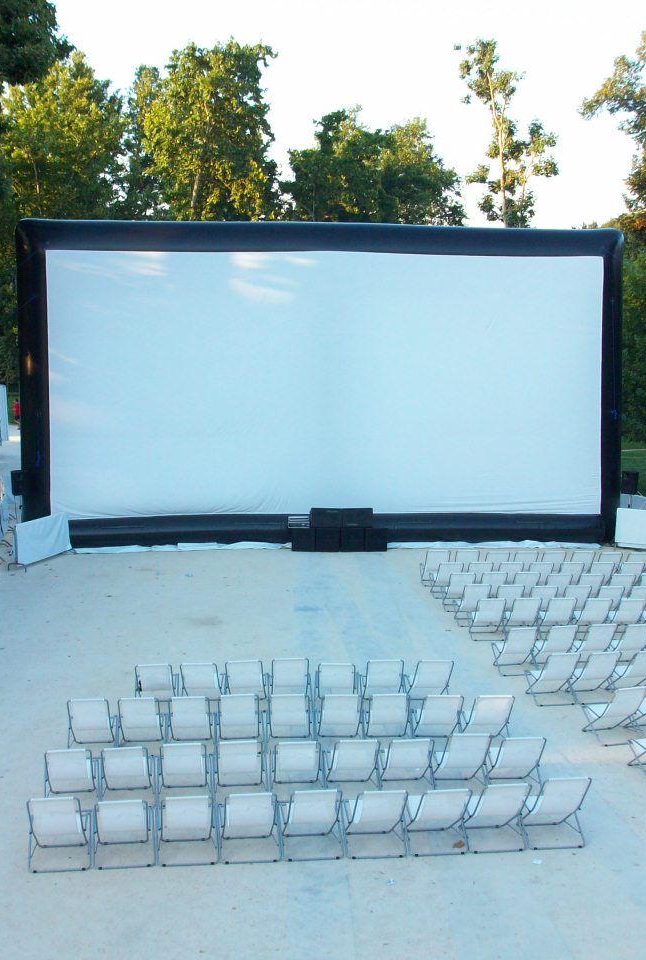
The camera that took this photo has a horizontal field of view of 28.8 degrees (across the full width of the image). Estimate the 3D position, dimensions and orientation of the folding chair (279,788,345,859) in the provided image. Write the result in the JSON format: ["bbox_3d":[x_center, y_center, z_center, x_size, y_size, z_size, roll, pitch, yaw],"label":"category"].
[{"bbox_3d":[-0.119,3.485,13.115,0.617,0.808,0.870,0,7,-8],"label":"folding chair"}]

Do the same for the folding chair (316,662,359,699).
[{"bbox_3d":[0.195,3.035,18.911,0.625,0.806,0.890,0,7,-2],"label":"folding chair"}]

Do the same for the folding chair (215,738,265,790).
[{"bbox_3d":[-1.012,3.485,15.396,0.636,0.852,0.893,0,7,-4],"label":"folding chair"}]

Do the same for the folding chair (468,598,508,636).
[{"bbox_3d":[3.065,2.540,23.373,0.625,0.827,0.890,0,7,-3],"label":"folding chair"}]

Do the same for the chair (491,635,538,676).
[{"bbox_3d":[3.111,2.694,20.257,0.617,0.816,0.861,0,7,-7],"label":"chair"}]

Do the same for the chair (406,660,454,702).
[{"bbox_3d":[1.623,3.057,19.144,0.636,0.843,0.905,0,7,-4],"label":"chair"}]

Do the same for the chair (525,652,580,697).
[{"bbox_3d":[3.402,2.882,18.632,0.615,0.819,0.849,-1,6,-12],"label":"chair"}]

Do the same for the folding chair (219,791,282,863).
[{"bbox_3d":[-0.789,3.600,13.446,0.640,0.854,0.953,-1,7,-7],"label":"folding chair"}]

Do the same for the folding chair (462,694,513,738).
[{"bbox_3d":[2.093,3.025,15.976,0.600,0.802,0.874,-1,6,-5],"label":"folding chair"}]

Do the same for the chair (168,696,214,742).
[{"bbox_3d":[-1.707,3.104,16.299,0.615,0.819,0.849,0,6,-3],"label":"chair"}]

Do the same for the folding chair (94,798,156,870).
[{"bbox_3d":[-2.122,3.645,13.376,0.625,0.812,0.890,0,7,-8],"label":"folding chair"}]

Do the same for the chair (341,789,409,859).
[{"bbox_3d":[0.525,3.375,12.727,0.600,0.802,0.874,-1,6,-8],"label":"chair"}]

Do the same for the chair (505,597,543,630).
[{"bbox_3d":[3.485,2.381,21.956,0.600,0.802,0.874,0,6,-3],"label":"chair"}]

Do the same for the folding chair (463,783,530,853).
[{"bbox_3d":[1.864,3.567,13.716,0.640,0.846,0.954,-1,7,-10],"label":"folding chair"}]

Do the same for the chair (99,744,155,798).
[{"bbox_3d":[-2.246,3.329,14.461,0.617,0.781,0.894,0,7,-6],"label":"chair"}]

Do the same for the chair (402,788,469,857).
[{"bbox_3d":[1.215,3.526,13.383,0.621,0.818,0.979,-1,6,-8],"label":"chair"}]

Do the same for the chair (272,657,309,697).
[{"bbox_3d":[-0.501,3.040,19.180,0.636,0.850,0.896,0,7,-3],"label":"chair"}]

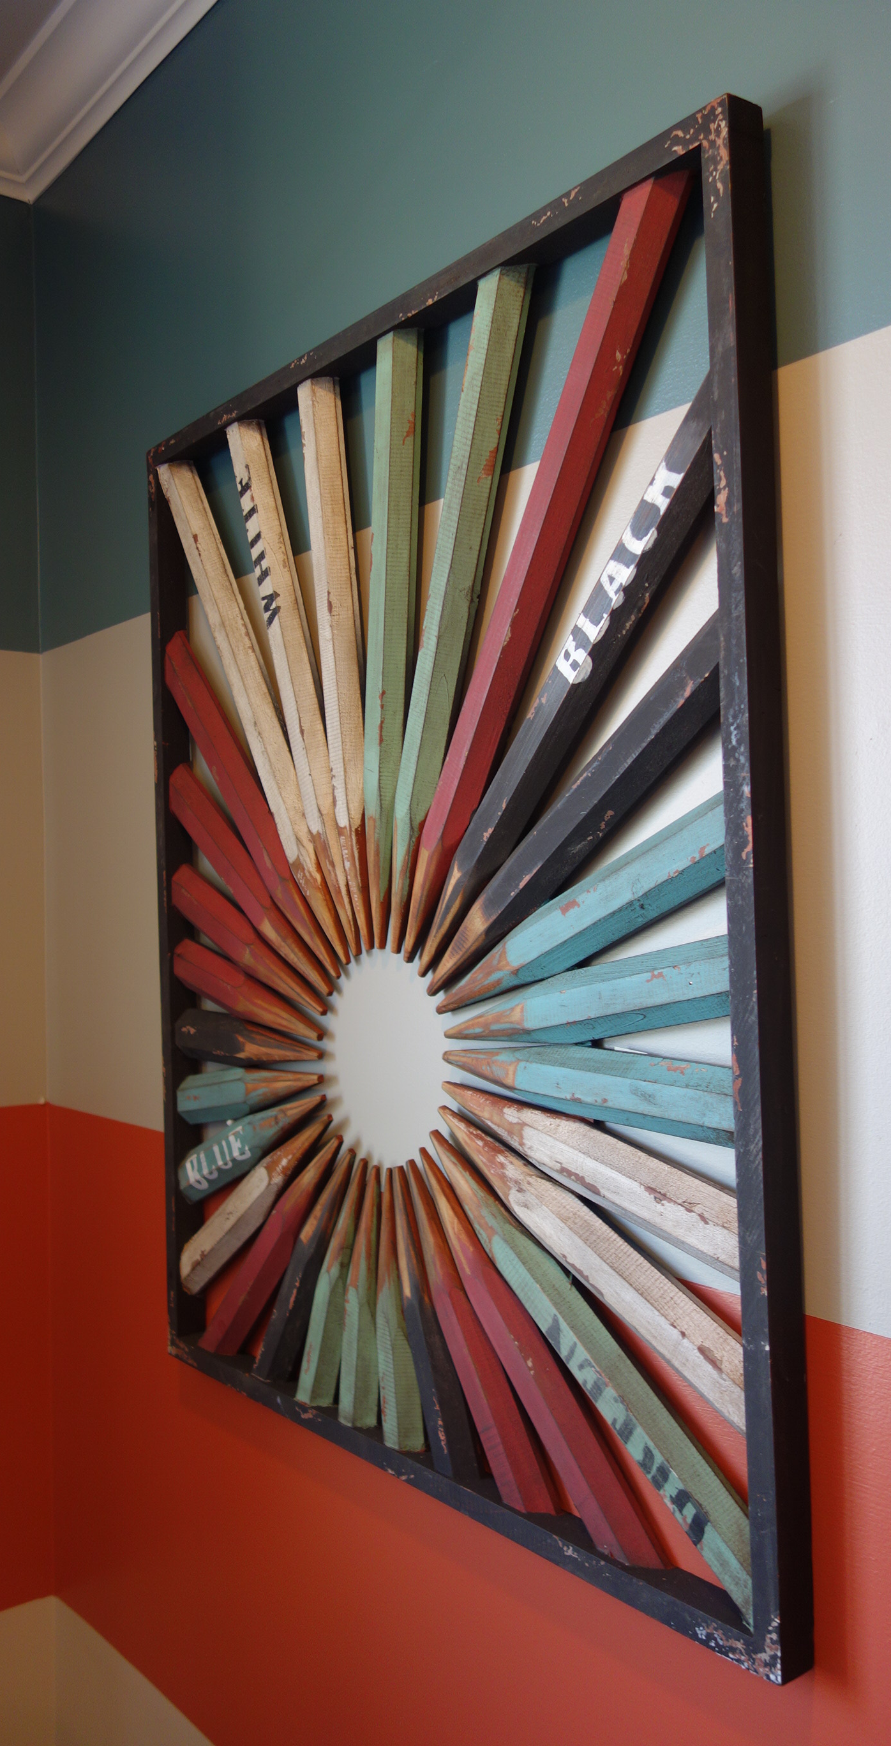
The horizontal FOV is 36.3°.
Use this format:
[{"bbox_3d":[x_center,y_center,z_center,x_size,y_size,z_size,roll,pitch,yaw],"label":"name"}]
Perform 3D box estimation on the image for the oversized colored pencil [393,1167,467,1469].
[{"bbox_3d":[-0.012,0.365,1.117,0.035,0.245,0.053,-1,-20,-38],"label":"oversized colored pencil"}]

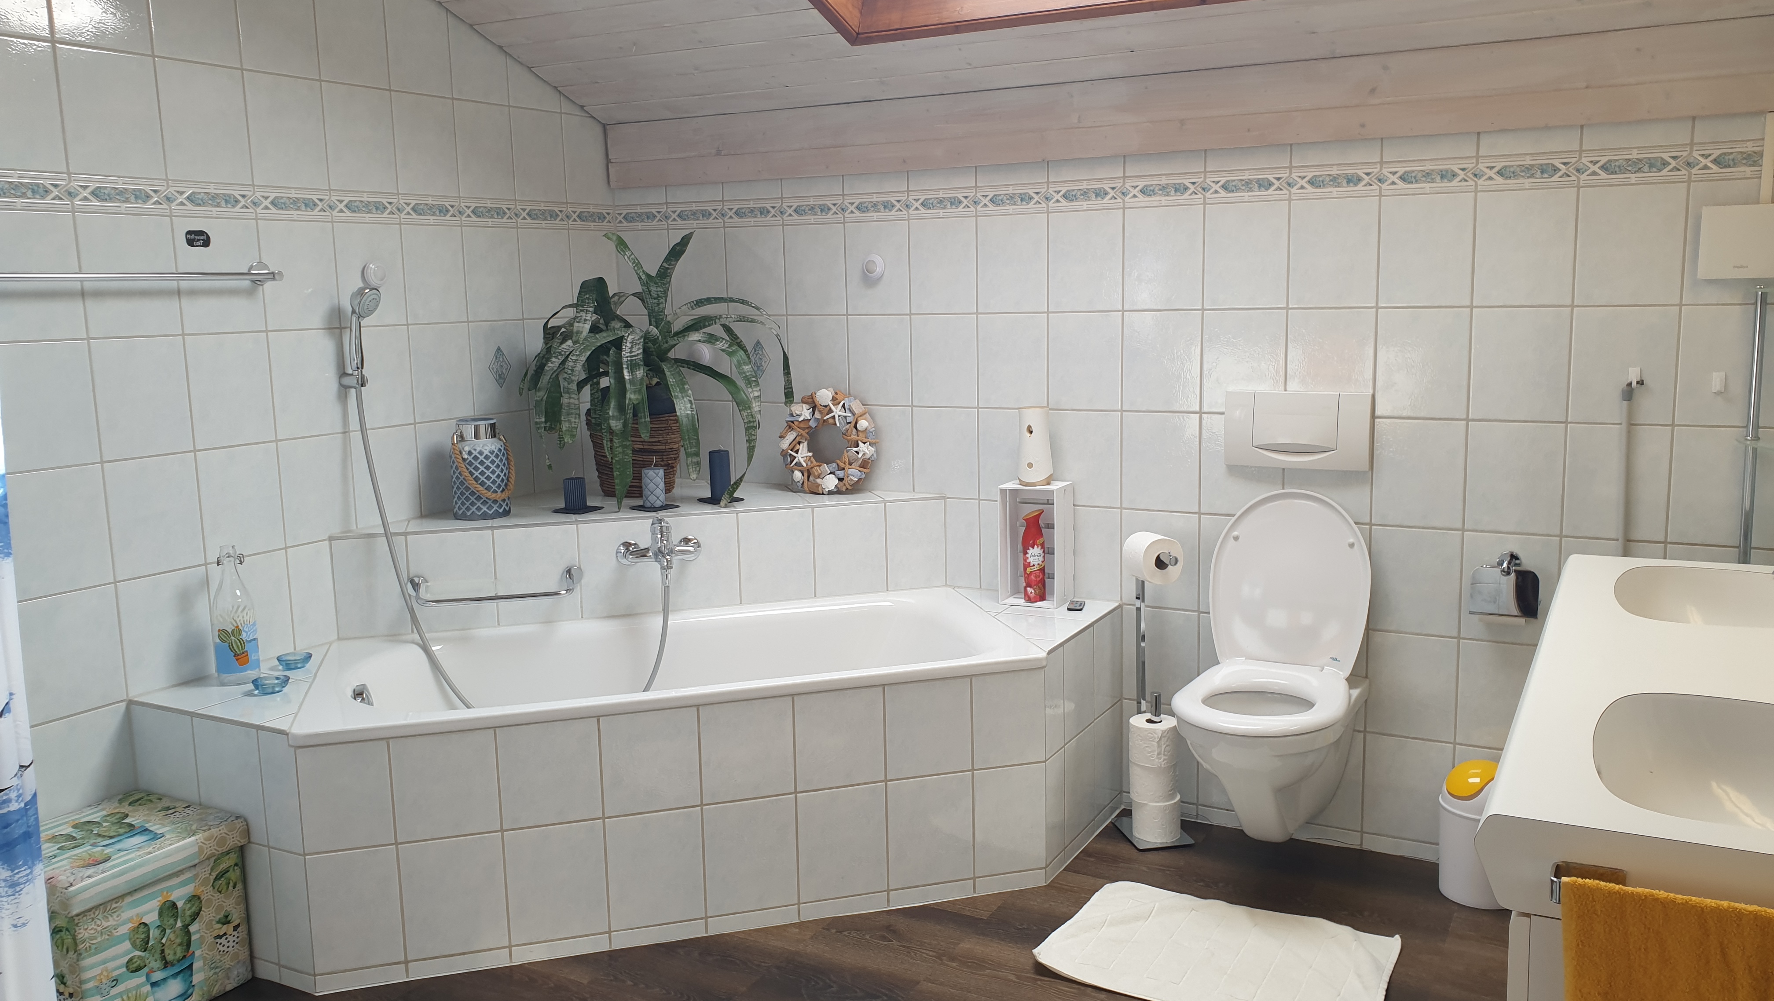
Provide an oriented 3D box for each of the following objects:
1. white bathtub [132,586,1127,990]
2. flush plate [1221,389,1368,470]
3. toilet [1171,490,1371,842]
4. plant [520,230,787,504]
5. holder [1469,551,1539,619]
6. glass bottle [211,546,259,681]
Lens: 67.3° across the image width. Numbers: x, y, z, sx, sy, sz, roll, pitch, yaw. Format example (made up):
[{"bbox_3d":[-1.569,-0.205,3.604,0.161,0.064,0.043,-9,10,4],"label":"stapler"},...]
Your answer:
[{"bbox_3d":[-0.476,0.601,3.141,2.281,0.545,0.752,-4,9,-16],"label":"white bathtub"},{"bbox_3d":[0.966,-0.162,3.141,0.340,0.180,0.020,4,10,29],"label":"flush plate"},{"bbox_3d":[0.849,0.409,2.995,0.370,0.810,0.550,4,10,29],"label":"toilet"},{"bbox_3d":[-0.640,-0.369,3.680,0.630,0.725,0.570,4,10,29],"label":"plant"},{"bbox_3d":[1.359,0.189,2.929,0.140,0.135,0.100,4,10,29],"label":"holder"},{"bbox_3d":[-1.421,0.240,2.892,0.088,0.292,0.088,4,10,29],"label":"glass bottle"}]

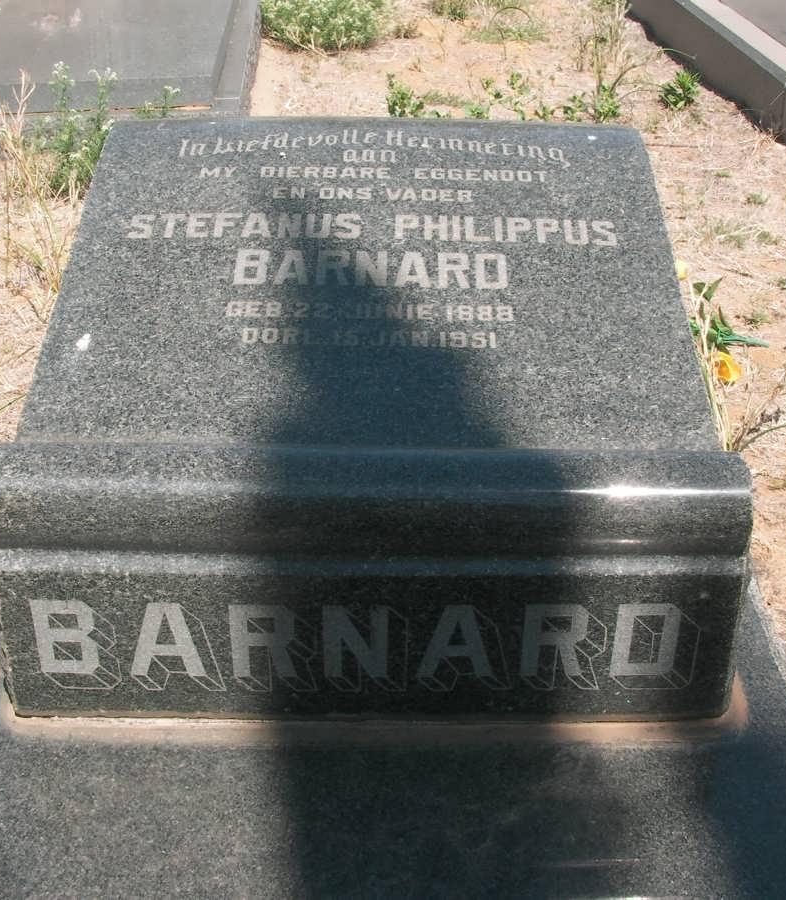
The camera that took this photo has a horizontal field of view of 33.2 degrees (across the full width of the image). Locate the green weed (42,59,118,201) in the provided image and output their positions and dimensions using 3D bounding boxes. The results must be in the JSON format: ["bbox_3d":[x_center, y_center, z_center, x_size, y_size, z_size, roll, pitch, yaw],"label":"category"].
[{"bbox_3d":[-0.880,-0.902,3.696,0.207,0.362,0.155,-7,32,-12],"label":"green weed"}]

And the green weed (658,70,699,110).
[{"bbox_3d":[0.984,-1.241,4.523,0.138,0.129,0.124,7,31,10],"label":"green weed"}]

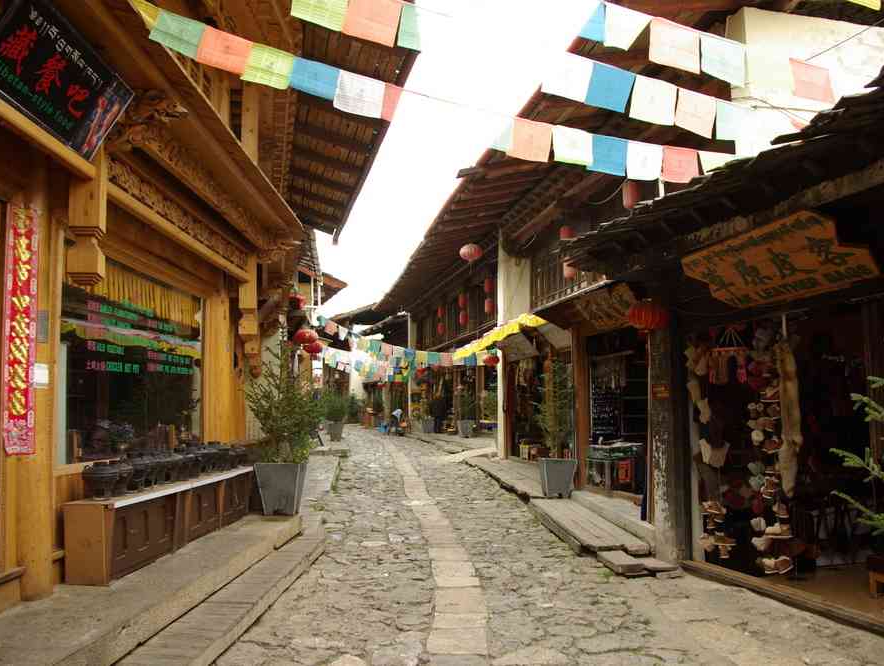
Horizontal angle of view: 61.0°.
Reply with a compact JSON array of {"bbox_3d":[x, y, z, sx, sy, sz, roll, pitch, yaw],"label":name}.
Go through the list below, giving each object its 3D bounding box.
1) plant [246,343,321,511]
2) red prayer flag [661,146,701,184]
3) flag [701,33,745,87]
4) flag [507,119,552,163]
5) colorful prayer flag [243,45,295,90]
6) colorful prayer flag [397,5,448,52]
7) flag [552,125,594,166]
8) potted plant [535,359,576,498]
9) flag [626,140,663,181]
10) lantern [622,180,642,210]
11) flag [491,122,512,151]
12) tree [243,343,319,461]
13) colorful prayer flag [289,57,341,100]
[{"bbox_3d":[-1.520,0.935,7.200,0.720,1.640,0.680,0,-5,-2],"label":"plant"},{"bbox_3d":[1.659,-1.160,5.200,0.270,0.235,0.030,4,-5,-10],"label":"red prayer flag"},{"bbox_3d":[1.476,-1.434,3.950,0.270,0.225,0.030,8,-6,-13],"label":"flag"},{"bbox_3d":[0.589,-1.282,5.000,0.265,0.250,0.030,12,-6,-9],"label":"flag"},{"bbox_3d":[-0.971,-1.490,4.200,0.245,0.205,0.030,14,-4,-11],"label":"colorful prayer flag"},{"bbox_3d":[-0.102,-1.678,4.150,0.270,0.230,0.030,11,-7,-14],"label":"colorful prayer flag"},{"bbox_3d":[0.800,-1.143,4.600,0.250,0.220,0.030,8,-6,-11],"label":"flag"},{"bbox_3d":[1.487,1.240,9.750,0.530,1.800,0.530,0,-5,-2],"label":"potted plant"},{"bbox_3d":[1.268,-1.072,4.700,0.235,0.225,0.030,3,-5,-11],"label":"flag"},{"bbox_3d":[2.303,-1.667,9.100,0.215,0.350,0.215,0,-5,-2],"label":"lantern"},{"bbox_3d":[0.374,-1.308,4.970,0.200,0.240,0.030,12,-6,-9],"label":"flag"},{"bbox_3d":[-1.520,0.686,7.200,0.720,1.160,0.680,0,-5,-2],"label":"tree"},{"bbox_3d":[-0.792,-1.593,4.700,0.280,0.215,0.030,13,-6,-9],"label":"colorful prayer flag"}]

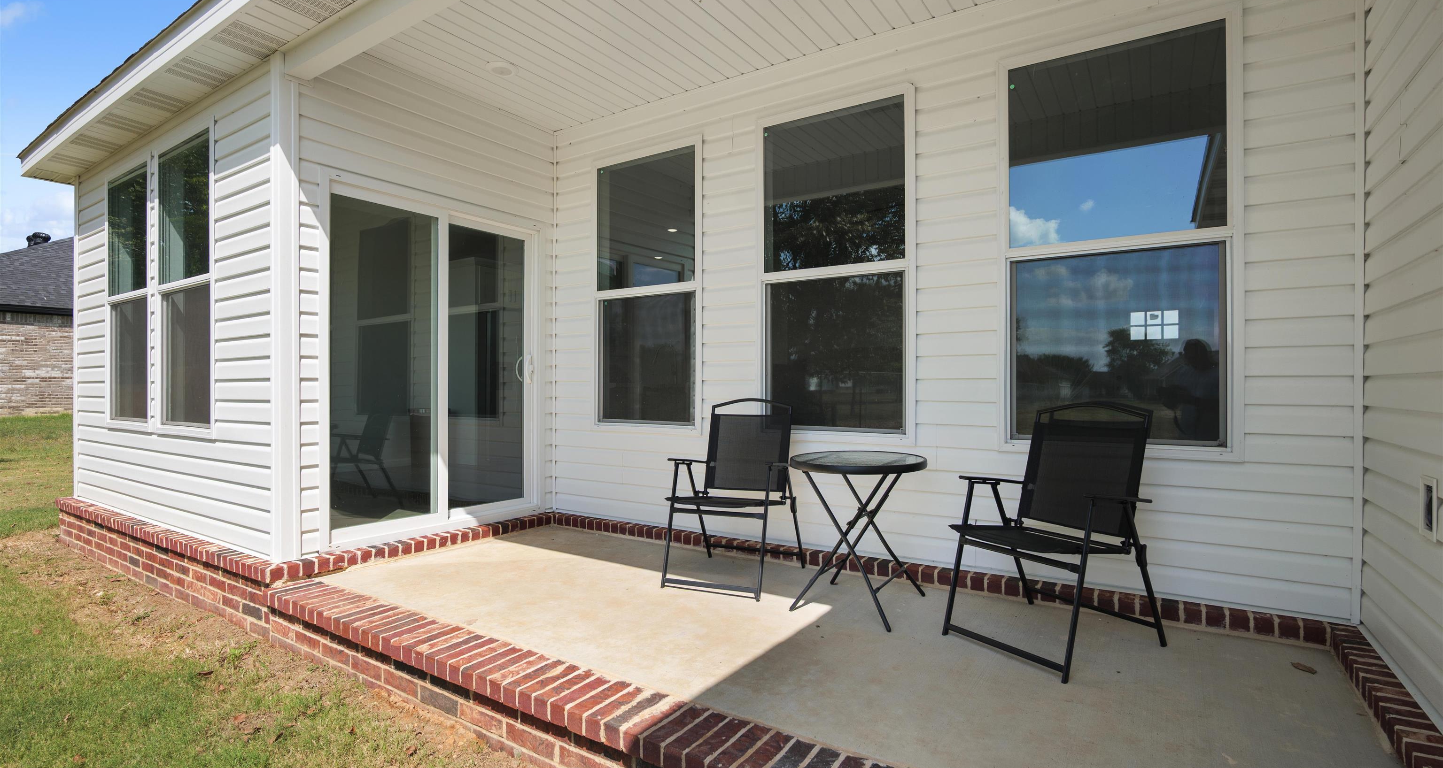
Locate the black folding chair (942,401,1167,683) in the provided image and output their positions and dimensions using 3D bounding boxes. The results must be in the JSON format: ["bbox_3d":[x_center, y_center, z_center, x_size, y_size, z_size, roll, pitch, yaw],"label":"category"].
[{"bbox_3d":[1.275,0.530,2.491,0.635,0.914,0.562,0,0,-31],"label":"black folding chair"}]

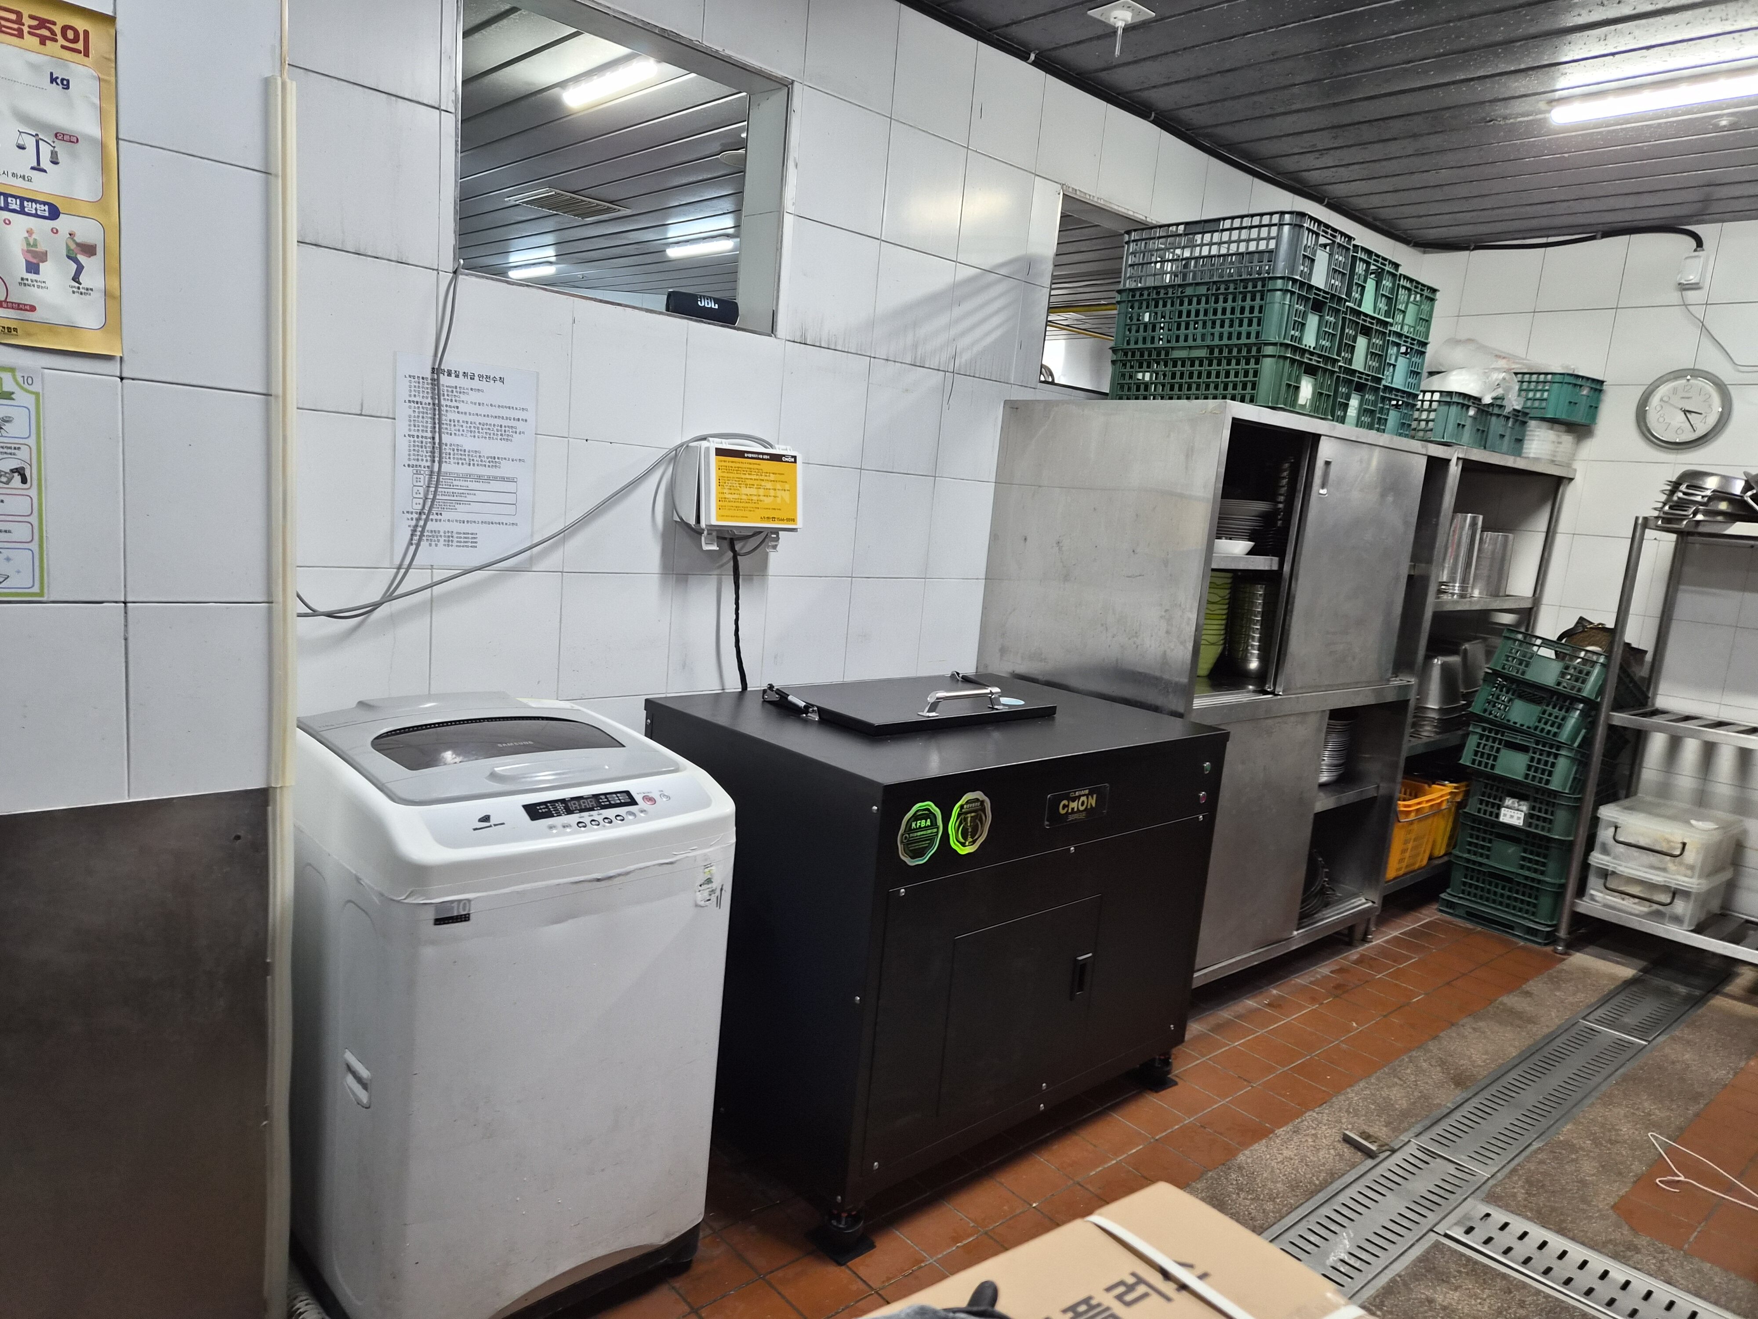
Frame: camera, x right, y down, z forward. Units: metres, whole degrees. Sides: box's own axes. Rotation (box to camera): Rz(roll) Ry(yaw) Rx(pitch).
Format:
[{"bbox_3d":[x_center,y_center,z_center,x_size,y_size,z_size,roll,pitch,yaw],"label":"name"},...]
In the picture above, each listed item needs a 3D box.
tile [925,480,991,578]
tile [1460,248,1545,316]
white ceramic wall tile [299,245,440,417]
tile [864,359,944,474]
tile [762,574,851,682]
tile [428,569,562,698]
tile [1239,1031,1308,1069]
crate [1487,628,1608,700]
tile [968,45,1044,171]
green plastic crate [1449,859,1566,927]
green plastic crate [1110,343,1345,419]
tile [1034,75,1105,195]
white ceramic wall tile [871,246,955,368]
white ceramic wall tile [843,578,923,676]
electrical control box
[{"bbox_3d":[0.263,-0.395,3.573,0.297,0.302,0.010,-3,11,-43],"label":"tile"},{"bbox_3d":[2.623,-1.589,4.911,0.010,0.281,0.293,-3,11,-43],"label":"tile"},{"bbox_3d":[-1.009,-0.632,2.293,0.286,0.302,0.010,-3,12,-43],"label":"white ceramic wall tile"},{"bbox_3d":[0.070,-0.679,3.296,0.293,0.300,0.010,-3,11,-43],"label":"tile"},{"bbox_3d":[-0.198,-0.076,3.212,0.297,0.302,0.010,-3,11,-43],"label":"tile"},{"bbox_3d":[-0.845,-0.039,2.573,0.299,0.299,0.010,-3,12,-44],"label":"tile"},{"bbox_3d":[1.124,1.126,3.343,0.150,0.012,0.150,-3,12,-43],"label":"tile"},{"bbox_3d":[2.637,0.070,4.489,0.372,0.165,0.525,22,3,42],"label":"crate"},{"bbox_3d":[0.376,-1.606,3.418,0.300,0.300,0.010,-3,12,-43],"label":"tile"},{"bbox_3d":[2.632,0.887,4.750,0.540,0.175,0.390,-3,12,-44],"label":"green plastic crate"},{"bbox_3d":[0.980,-0.796,3.364,0.337,0.168,0.530,-3,12,-45],"label":"green plastic crate"},{"bbox_3d":[0.585,-1.594,3.565,0.293,0.285,0.010,-3,11,-43],"label":"tile"},{"bbox_3d":[0.099,-0.985,3.283,0.297,0.302,0.010,-3,11,-43],"label":"white ceramic wall tile"},{"bbox_3d":[0.019,-0.087,3.414,0.297,0.302,0.010,-3,11,-43],"label":"white ceramic wall tile"},{"bbox_3d":[-0.345,-0.406,2.905,0.285,0.225,0.150,-3,12,-43],"label":"electrical control box"}]

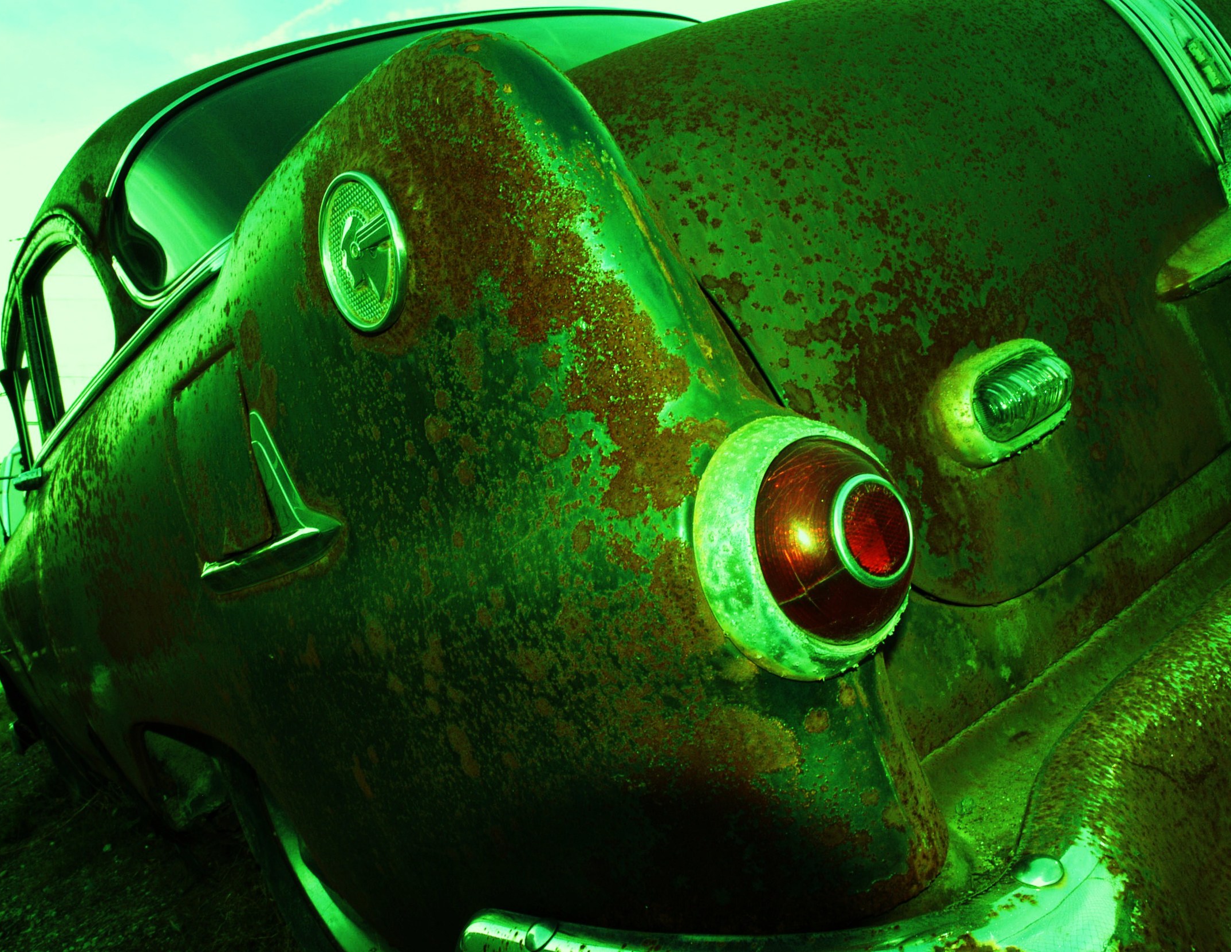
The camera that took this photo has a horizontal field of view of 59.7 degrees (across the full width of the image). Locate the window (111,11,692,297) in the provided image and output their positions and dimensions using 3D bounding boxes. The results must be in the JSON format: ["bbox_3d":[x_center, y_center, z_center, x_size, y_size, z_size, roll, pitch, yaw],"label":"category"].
[{"bbox_3d":[-0.129,-0.678,1.910,1.400,0.360,0.540,-23,6,-32],"label":"window"}]

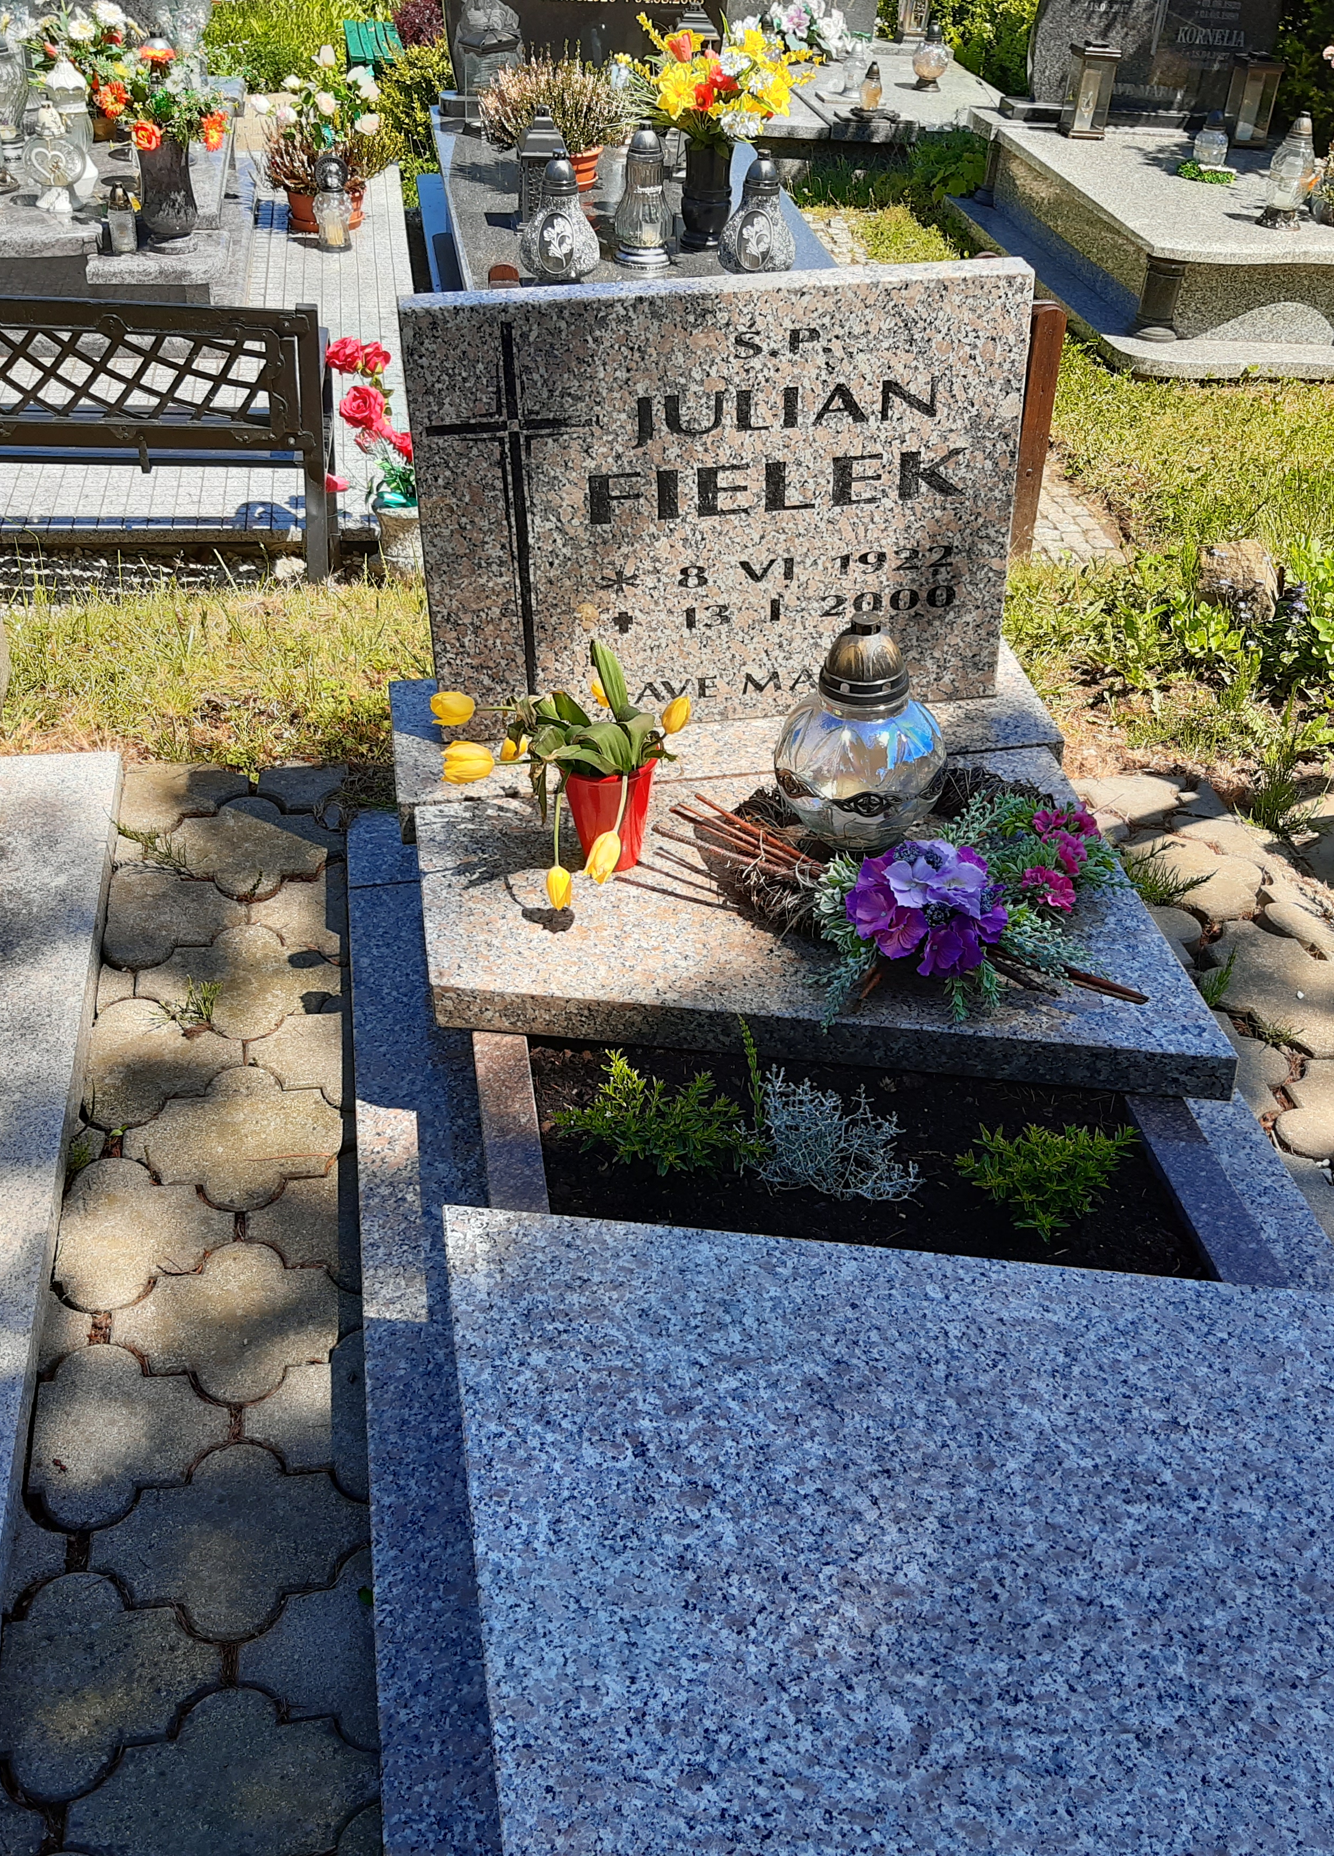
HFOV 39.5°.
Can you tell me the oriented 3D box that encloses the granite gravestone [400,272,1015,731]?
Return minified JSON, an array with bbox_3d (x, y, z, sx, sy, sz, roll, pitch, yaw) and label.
[{"bbox_3d":[0.068,-0.531,2.373,0.758,0.573,0.058,-6,35,-6],"label":"granite gravestone"}]

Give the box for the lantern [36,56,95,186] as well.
[{"bbox_3d":[-1.369,-1.853,4.268,0.118,0.270,0.118,-6,35,-7],"label":"lantern"}]

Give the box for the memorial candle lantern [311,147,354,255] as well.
[{"bbox_3d":[-0.822,-1.794,4.594,0.100,0.228,0.100,-6,35,-7],"label":"memorial candle lantern"}]

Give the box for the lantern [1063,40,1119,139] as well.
[{"bbox_3d":[1.274,-2.515,5.578,0.115,0.260,0.115,-5,35,-6],"label":"lantern"}]

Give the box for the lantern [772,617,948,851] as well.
[{"bbox_3d":[0.243,-0.249,2.314,0.221,0.289,0.221,-5,36,-7],"label":"lantern"}]

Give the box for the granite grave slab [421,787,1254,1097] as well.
[{"bbox_3d":[0.143,0.016,2.189,0.838,0.059,0.638,-6,37,-7],"label":"granite grave slab"}]

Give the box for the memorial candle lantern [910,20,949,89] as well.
[{"bbox_3d":[0.864,-2.846,6.060,0.120,0.205,0.120,-6,35,-7],"label":"memorial candle lantern"}]

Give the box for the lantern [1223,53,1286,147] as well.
[{"bbox_3d":[1.924,-2.718,6.100,0.122,0.270,0.122,-6,36,-8],"label":"lantern"}]

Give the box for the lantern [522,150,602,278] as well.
[{"bbox_3d":[-0.249,-1.654,4.306,0.185,0.268,0.185,-5,36,-7],"label":"lantern"}]

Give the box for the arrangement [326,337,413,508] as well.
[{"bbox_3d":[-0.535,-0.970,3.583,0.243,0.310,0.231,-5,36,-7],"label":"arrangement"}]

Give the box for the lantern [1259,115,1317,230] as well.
[{"bbox_3d":[1.806,-2.204,5.394,0.147,0.296,0.147,-6,36,-8],"label":"lantern"}]

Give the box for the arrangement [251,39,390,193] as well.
[{"bbox_3d":[-0.960,-2.263,5.198,0.395,0.370,0.355,-5,36,-7],"label":"arrangement"}]

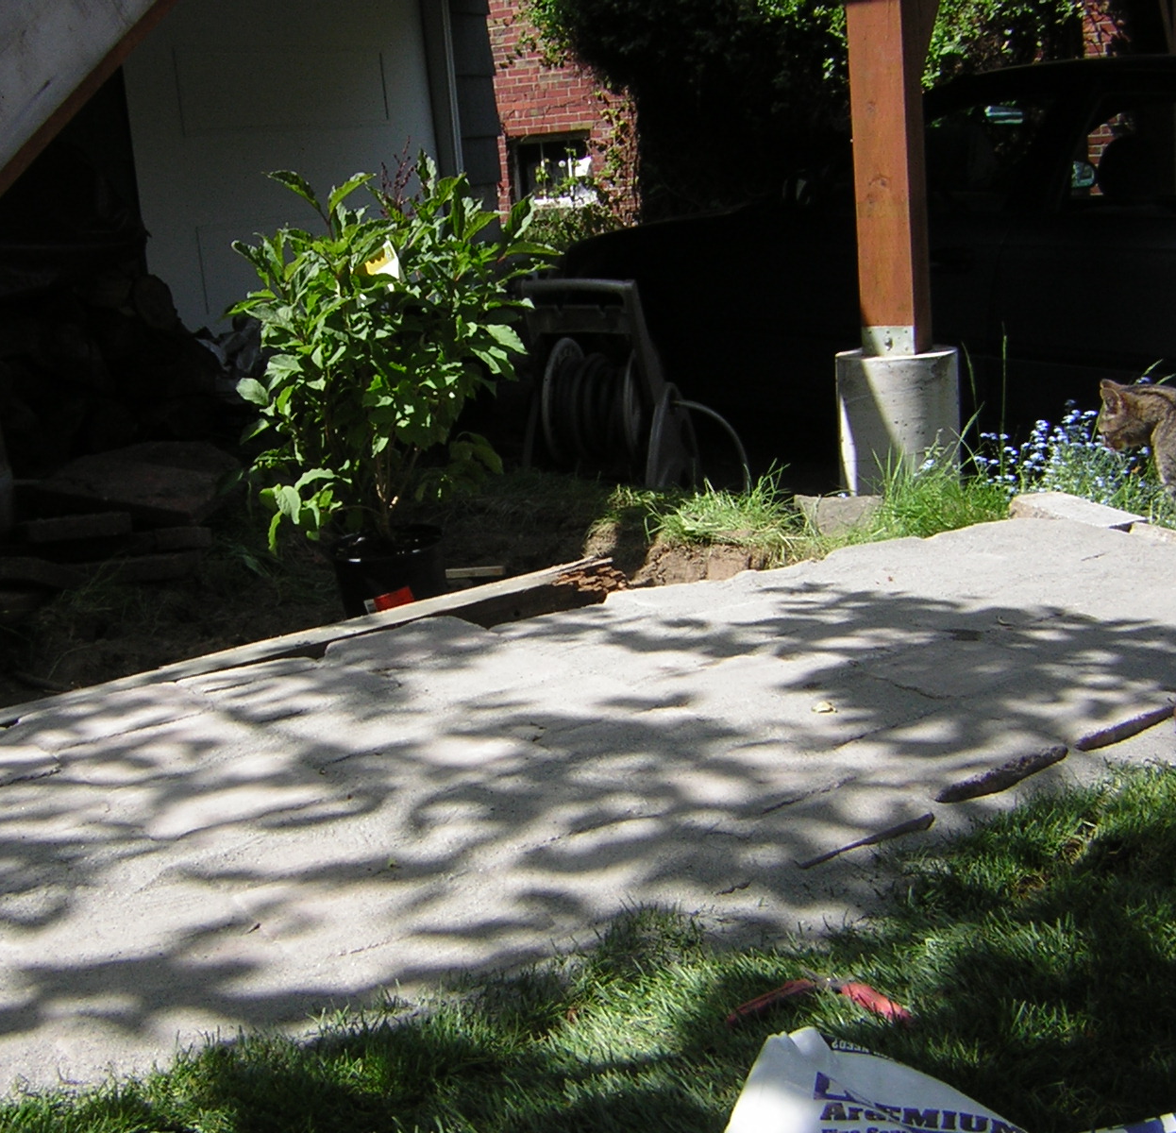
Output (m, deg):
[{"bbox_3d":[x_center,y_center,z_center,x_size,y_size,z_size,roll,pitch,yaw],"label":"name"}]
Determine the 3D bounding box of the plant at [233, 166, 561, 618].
[{"bbox_3d":[-0.369,-0.322,3.212,0.660,0.995,0.620,-6,14,-6],"label":"plant"}]

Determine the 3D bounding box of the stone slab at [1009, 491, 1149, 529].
[{"bbox_3d":[1.101,-0.103,3.506,0.120,0.050,0.330,-8,14,-14],"label":"stone slab"}]

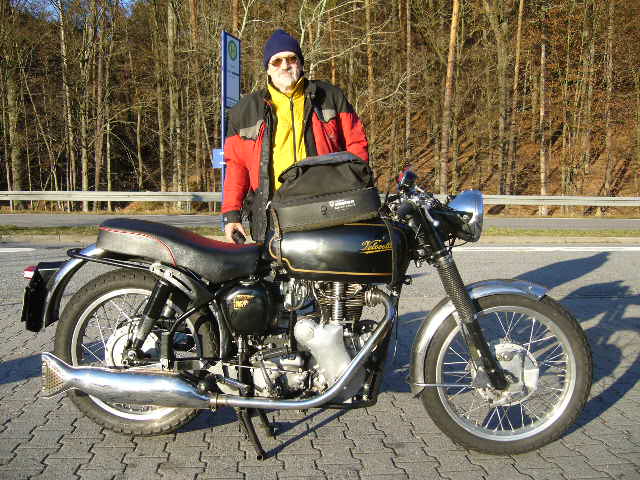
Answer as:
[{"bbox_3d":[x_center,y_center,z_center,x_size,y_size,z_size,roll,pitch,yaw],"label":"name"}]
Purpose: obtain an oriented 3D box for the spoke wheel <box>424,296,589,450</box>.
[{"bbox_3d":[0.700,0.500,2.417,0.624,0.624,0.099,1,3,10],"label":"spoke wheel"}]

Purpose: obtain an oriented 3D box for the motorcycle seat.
[{"bbox_3d":[-0.503,0.034,2.443,0.604,0.228,0.247,1,3,2],"label":"motorcycle seat"}]

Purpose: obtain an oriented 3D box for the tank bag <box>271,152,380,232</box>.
[{"bbox_3d":[0.026,-0.195,2.407,0.386,0.252,0.267,-8,3,3],"label":"tank bag"}]

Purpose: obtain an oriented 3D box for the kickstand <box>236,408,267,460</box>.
[{"bbox_3d":[-0.254,0.694,2.365,0.109,0.238,0.059,1,3,2],"label":"kickstand"}]

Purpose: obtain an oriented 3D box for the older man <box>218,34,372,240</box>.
[{"bbox_3d":[-0.112,-0.064,2.839,0.634,1.700,0.376,0,3,-2],"label":"older man"}]

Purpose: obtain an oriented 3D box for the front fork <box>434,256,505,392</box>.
[{"bbox_3d":[0.553,0.287,2.411,0.084,0.554,0.238,-24,-1,10],"label":"front fork"}]

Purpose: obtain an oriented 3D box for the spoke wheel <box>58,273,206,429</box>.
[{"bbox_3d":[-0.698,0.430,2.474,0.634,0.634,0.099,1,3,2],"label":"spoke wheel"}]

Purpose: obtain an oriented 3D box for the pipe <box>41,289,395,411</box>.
[{"bbox_3d":[-0.366,0.383,2.308,1.242,0.413,0.238,1,3,2],"label":"pipe"}]

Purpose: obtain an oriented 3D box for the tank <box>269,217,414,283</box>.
[{"bbox_3d":[0.074,0.033,2.418,0.535,0.238,0.267,1,3,2],"label":"tank"}]

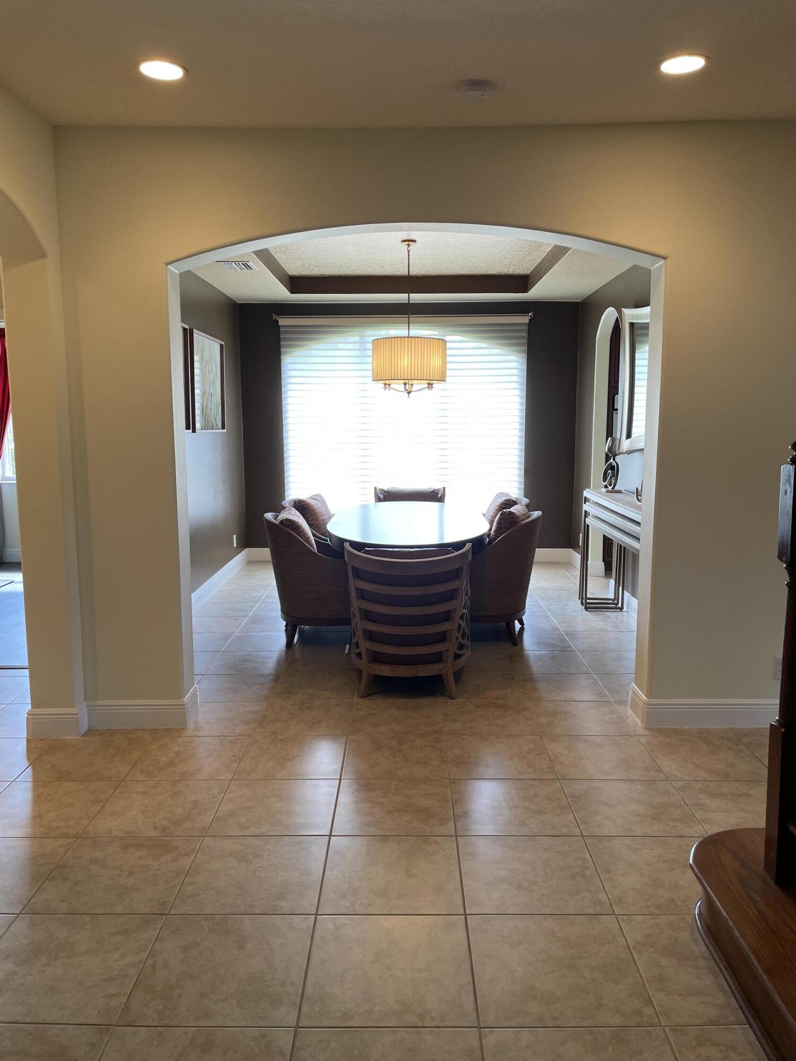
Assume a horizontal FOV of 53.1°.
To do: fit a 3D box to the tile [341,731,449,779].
[{"bbox_3d":[-0.010,1.014,3.559,0.455,0.010,0.455,0,8,1],"label":"tile"}]

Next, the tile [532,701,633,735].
[{"bbox_3d":[0.916,0.961,4.060,0.457,0.012,0.457,0,8,0],"label":"tile"}]

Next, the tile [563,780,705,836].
[{"bbox_3d":[0.909,1.092,3.145,0.457,0.012,0.457,0,8,0],"label":"tile"}]

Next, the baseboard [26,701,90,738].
[{"bbox_3d":[-1.638,0.908,3.836,0.255,0.136,0.120,0,8,1],"label":"baseboard"}]

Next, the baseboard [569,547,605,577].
[{"bbox_3d":[1.849,0.308,7.803,0.170,0.139,0.714,0,8,0],"label":"baseboard"}]

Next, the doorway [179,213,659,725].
[{"bbox_3d":[0.084,-0.225,3.888,2.273,2.393,0.212,0,8,0],"label":"doorway"}]

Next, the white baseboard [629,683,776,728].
[{"bbox_3d":[1.554,0.863,3.977,0.721,0.144,0.273,0,8,1],"label":"white baseboard"}]

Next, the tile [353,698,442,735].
[{"bbox_3d":[-0.006,0.950,4.010,0.455,0.010,0.455,0,8,1],"label":"tile"}]

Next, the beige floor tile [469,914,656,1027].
[{"bbox_3d":[0.436,1.206,2.202,0.455,0.010,0.455,0,8,1],"label":"beige floor tile"}]

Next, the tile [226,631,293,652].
[{"bbox_3d":[-0.909,0.759,5.371,0.455,0.010,0.455,0,8,1],"label":"tile"}]

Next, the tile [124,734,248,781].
[{"bbox_3d":[-0.932,1.028,3.591,0.455,0.012,0.451,0,8,0],"label":"tile"}]

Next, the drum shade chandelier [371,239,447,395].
[{"bbox_3d":[0.082,-1.549,5.852,0.550,1.110,0.550,0,8,0],"label":"drum shade chandelier"}]

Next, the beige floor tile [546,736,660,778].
[{"bbox_3d":[0.904,1.011,3.551,0.455,0.010,0.455,0,8,1],"label":"beige floor tile"}]

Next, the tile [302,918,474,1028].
[{"bbox_3d":[-0.022,1.226,2.238,0.457,0.012,0.457,0,8,0],"label":"tile"}]

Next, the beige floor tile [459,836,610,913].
[{"bbox_3d":[0.436,1.139,2.647,0.450,0.010,0.450,0,8,1],"label":"beige floor tile"}]

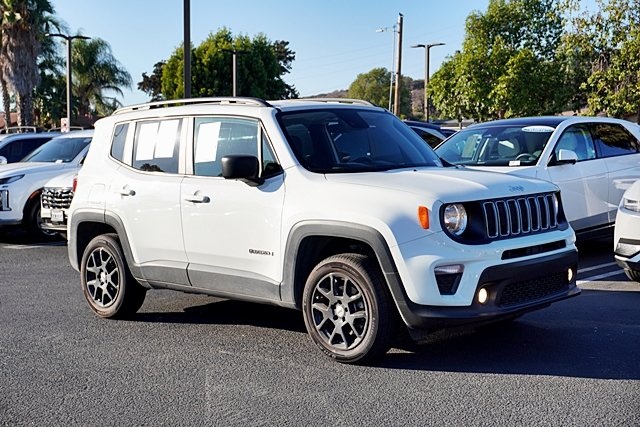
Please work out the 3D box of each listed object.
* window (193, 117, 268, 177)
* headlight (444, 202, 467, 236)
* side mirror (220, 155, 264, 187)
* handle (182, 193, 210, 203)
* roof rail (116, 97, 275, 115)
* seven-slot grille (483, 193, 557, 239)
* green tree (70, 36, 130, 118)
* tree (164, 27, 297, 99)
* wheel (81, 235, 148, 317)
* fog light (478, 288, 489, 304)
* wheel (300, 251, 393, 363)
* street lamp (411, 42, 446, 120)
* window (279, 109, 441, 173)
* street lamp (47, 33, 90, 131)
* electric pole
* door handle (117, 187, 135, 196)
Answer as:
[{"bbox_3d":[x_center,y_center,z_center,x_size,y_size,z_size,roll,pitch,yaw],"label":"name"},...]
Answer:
[{"bbox_3d":[-0.668,-0.475,6.524,0.750,0.450,0.070,3,-7,42],"label":"window"},{"bbox_3d":[0.760,0.032,5.134,0.120,0.190,0.200,2,6,44],"label":"headlight"},{"bbox_3d":[-0.524,-0.295,6.178,0.180,0.220,0.240,3,6,42],"label":"side mirror"},{"bbox_3d":[-0.851,-0.102,6.239,0.240,0.050,0.060,2,6,44],"label":"handle"},{"bbox_3d":[-0.996,-0.801,6.760,1.900,0.110,0.070,2,6,44],"label":"roof rail"},{"bbox_3d":[1.305,0.015,5.760,0.100,0.240,0.840,3,6,42],"label":"seven-slot grille"},{"bbox_3d":[-12.302,-5.865,50.277,4.200,7.700,4.200,-1,4,0],"label":"green tree"},{"bbox_3d":[-5.160,-6.392,52.287,7.900,8.450,7.500,0,4,0],"label":"tree"},{"bbox_3d":[-1.715,0.512,7.505,0.700,0.700,0.230,3,6,42],"label":"wheel"},{"bbox_3d":[0.907,0.464,5.125,0.070,0.090,0.090,2,6,44],"label":"fog light"},{"bbox_3d":[0.186,0.566,5.454,0.685,0.675,0.220,2,6,44],"label":"wheel"},{"bbox_3d":[4.920,-4.722,41.212,1.750,5.900,0.300,1,5,28],"label":"street lamp"},{"bbox_3d":[0.303,-0.545,6.623,1.400,0.650,0.140,-6,-38,-48],"label":"window"},{"bbox_3d":[-9.963,-4.073,36.207,1.900,6.080,0.400,-2,4,-22],"label":"street lamp"},{"bbox_3d":[4.977,-7.542,57.000,0.380,9.940,0.380,2,0,0],"label":"electric pole"},{"bbox_3d":[-1.476,-0.164,6.850,0.230,0.050,0.060,2,6,44],"label":"door handle"}]

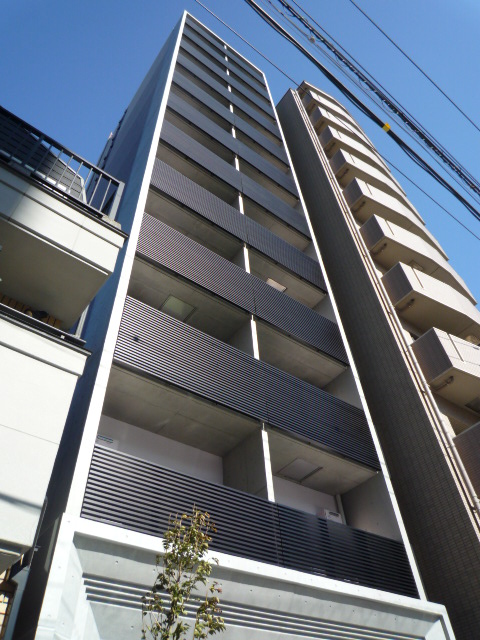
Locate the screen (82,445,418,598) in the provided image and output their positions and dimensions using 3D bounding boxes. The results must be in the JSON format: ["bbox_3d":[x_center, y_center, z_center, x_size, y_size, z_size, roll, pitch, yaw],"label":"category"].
[{"bbox_3d":[0.556,3.099,6.675,5.850,0.900,0.110,27,-55,-26],"label":"screen"}]

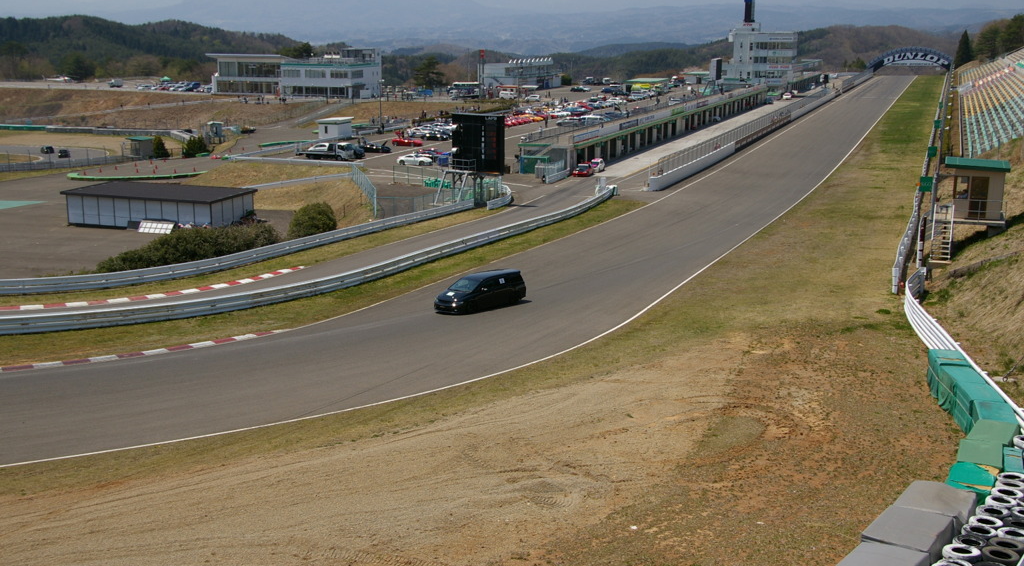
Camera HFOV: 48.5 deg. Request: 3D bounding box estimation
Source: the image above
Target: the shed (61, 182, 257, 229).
[{"bbox_3d":[-39.269,-8.509,127.725,19.506,3.619,9.072,5,14,19],"label":"shed"}]

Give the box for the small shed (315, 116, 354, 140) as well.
[{"bbox_3d":[-29.005,-25.226,186.625,4.200,3.350,5.000,5,14,20],"label":"small shed"}]

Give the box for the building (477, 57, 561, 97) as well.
[{"bbox_3d":[2.081,-52.998,289.901,10.500,7.600,31.000,5,14,20],"label":"building"}]

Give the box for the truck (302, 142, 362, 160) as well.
[{"bbox_3d":[-23.840,-17.104,146.799,6.500,2.150,2.000,5,14,20],"label":"truck"}]

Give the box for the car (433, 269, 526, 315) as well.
[{"bbox_3d":[-1.536,0.420,55.363,4.770,1.550,1.800,-12,15,-43],"label":"car"}]

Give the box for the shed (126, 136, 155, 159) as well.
[{"bbox_3d":[-58.528,-21.416,179.234,3.400,2.900,3.300,5,14,21],"label":"shed"}]

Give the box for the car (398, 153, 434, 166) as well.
[{"bbox_3d":[-12.029,-15.369,141.180,4.310,1.310,1.800,4,14,16],"label":"car"}]

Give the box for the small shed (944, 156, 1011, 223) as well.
[{"bbox_3d":[24.797,-4.978,60.765,3.100,2.850,3.000,5,14,19],"label":"small shed"}]

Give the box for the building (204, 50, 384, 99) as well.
[{"bbox_3d":[-56.034,-54.259,291.893,42.500,12.000,16.000,6,14,22],"label":"building"}]

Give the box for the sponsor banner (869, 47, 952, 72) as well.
[{"bbox_3d":[141.908,-79.590,405.000,28.000,8.800,2.200,5,14,21],"label":"sponsor banner"}]

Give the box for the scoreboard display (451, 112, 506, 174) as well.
[{"bbox_3d":[-2.654,-10.938,89.458,4.350,4.550,0.600,6,15,25],"label":"scoreboard display"}]

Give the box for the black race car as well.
[{"bbox_3d":[-18.576,-18.621,154.844,4.300,1.380,1.780,4,14,18],"label":"black race car"}]

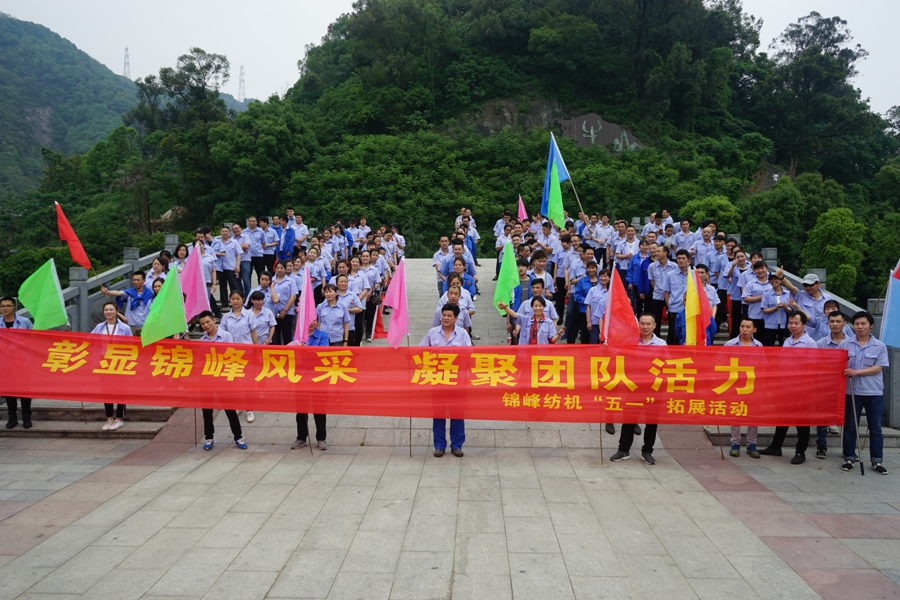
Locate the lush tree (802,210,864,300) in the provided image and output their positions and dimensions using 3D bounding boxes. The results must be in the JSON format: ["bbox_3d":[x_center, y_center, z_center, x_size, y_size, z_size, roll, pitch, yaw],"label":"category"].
[{"bbox_3d":[16.942,-1.705,31.000,3.000,4.700,3.000,0,3,0],"label":"lush tree"}]

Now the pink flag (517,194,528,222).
[{"bbox_3d":[1.817,-2.188,17.300,0.360,0.900,0.200,0,3,0],"label":"pink flag"}]

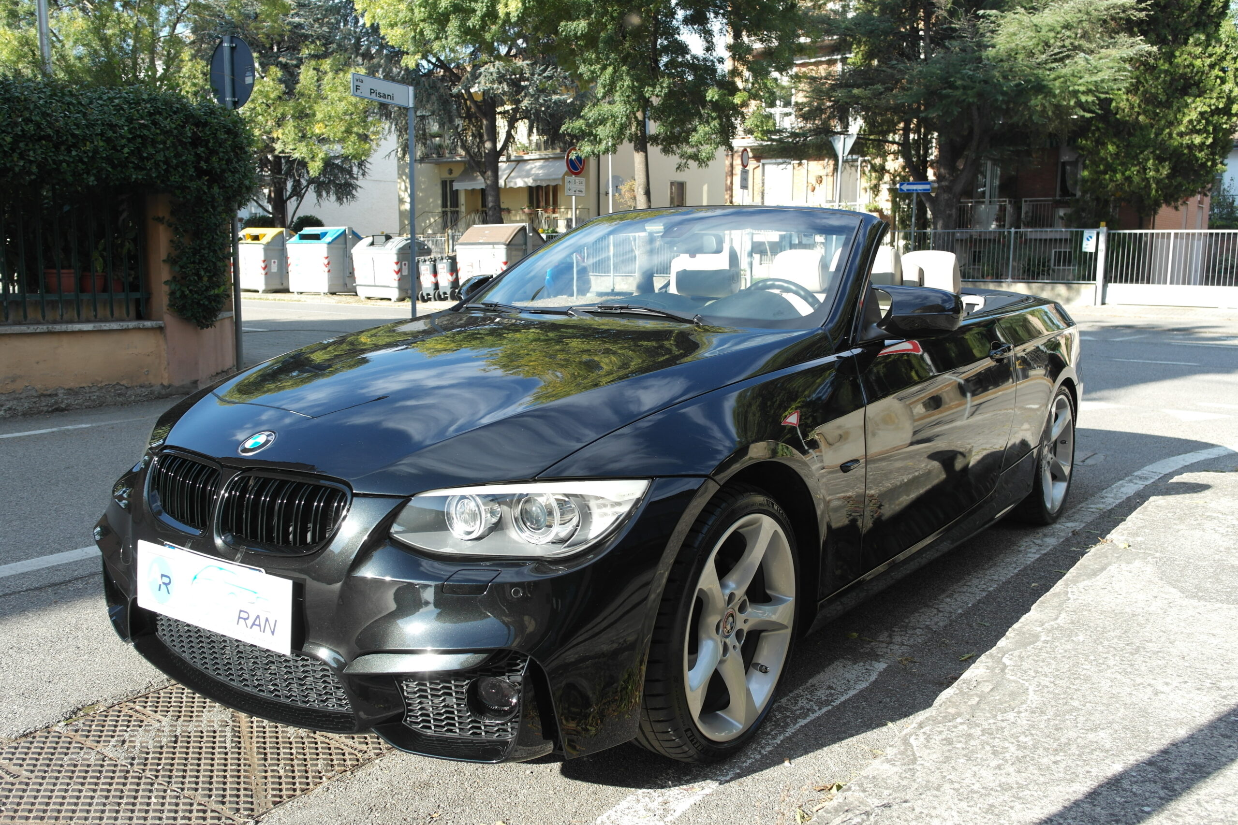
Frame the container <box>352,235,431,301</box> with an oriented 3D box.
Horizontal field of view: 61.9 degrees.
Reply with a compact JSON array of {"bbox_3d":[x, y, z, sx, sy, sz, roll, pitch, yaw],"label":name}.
[{"bbox_3d":[-5.510,-3.532,25.136,1.342,1.539,1.392,5,9,23],"label":"container"}]

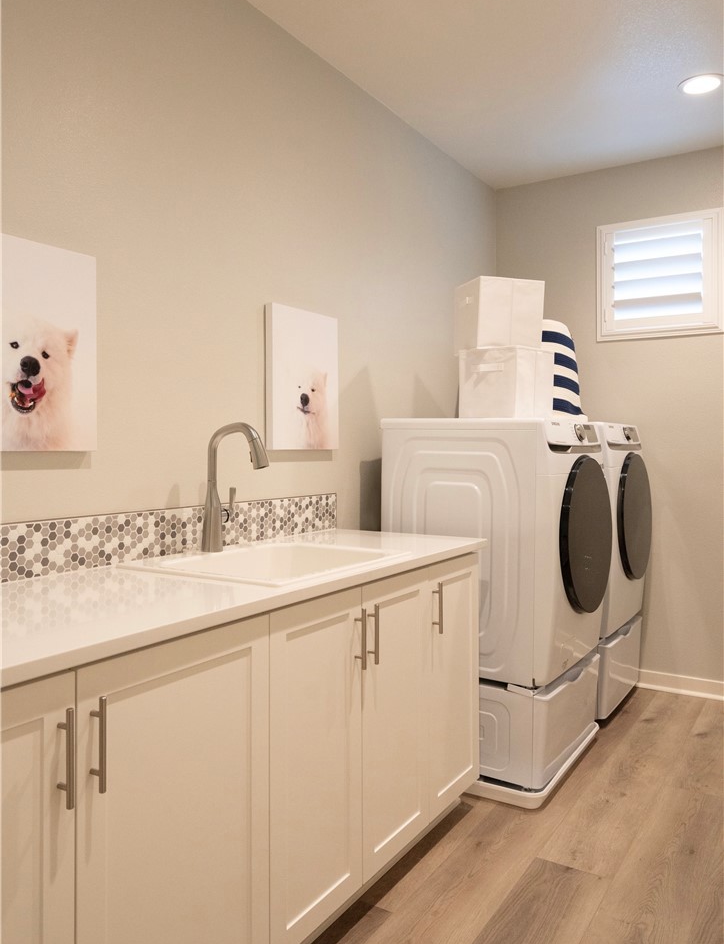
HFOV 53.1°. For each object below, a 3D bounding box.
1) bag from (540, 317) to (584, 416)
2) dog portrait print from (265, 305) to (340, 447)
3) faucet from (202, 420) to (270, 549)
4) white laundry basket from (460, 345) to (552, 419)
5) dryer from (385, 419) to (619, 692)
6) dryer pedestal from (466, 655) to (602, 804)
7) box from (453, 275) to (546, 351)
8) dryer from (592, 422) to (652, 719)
[{"bbox_3d":[0.826,-0.445,3.331,0.350,0.460,0.370,1,2,33],"label":"bag"},{"bbox_3d":[-0.214,-0.334,2.671,0.037,0.505,0.400,1,2,33],"label":"dog portrait print"},{"bbox_3d":[-0.359,0.047,2.195,0.250,0.395,0.120,1,2,33],"label":"faucet"},{"bbox_3d":[0.573,-0.340,2.888,0.262,0.277,0.277,2,2,43],"label":"white laundry basket"},{"bbox_3d":[0.559,0.277,2.939,0.745,0.964,0.686,1,2,33],"label":"dryer"},{"bbox_3d":[0.526,0.951,2.973,0.720,0.390,0.745,1,2,33],"label":"dryer pedestal"},{"bbox_3d":[0.552,-0.619,2.950,0.280,0.277,0.250,0,2,-18],"label":"box"},{"bbox_3d":[0.957,0.441,3.556,0.750,1.310,0.686,1,2,33],"label":"dryer"}]

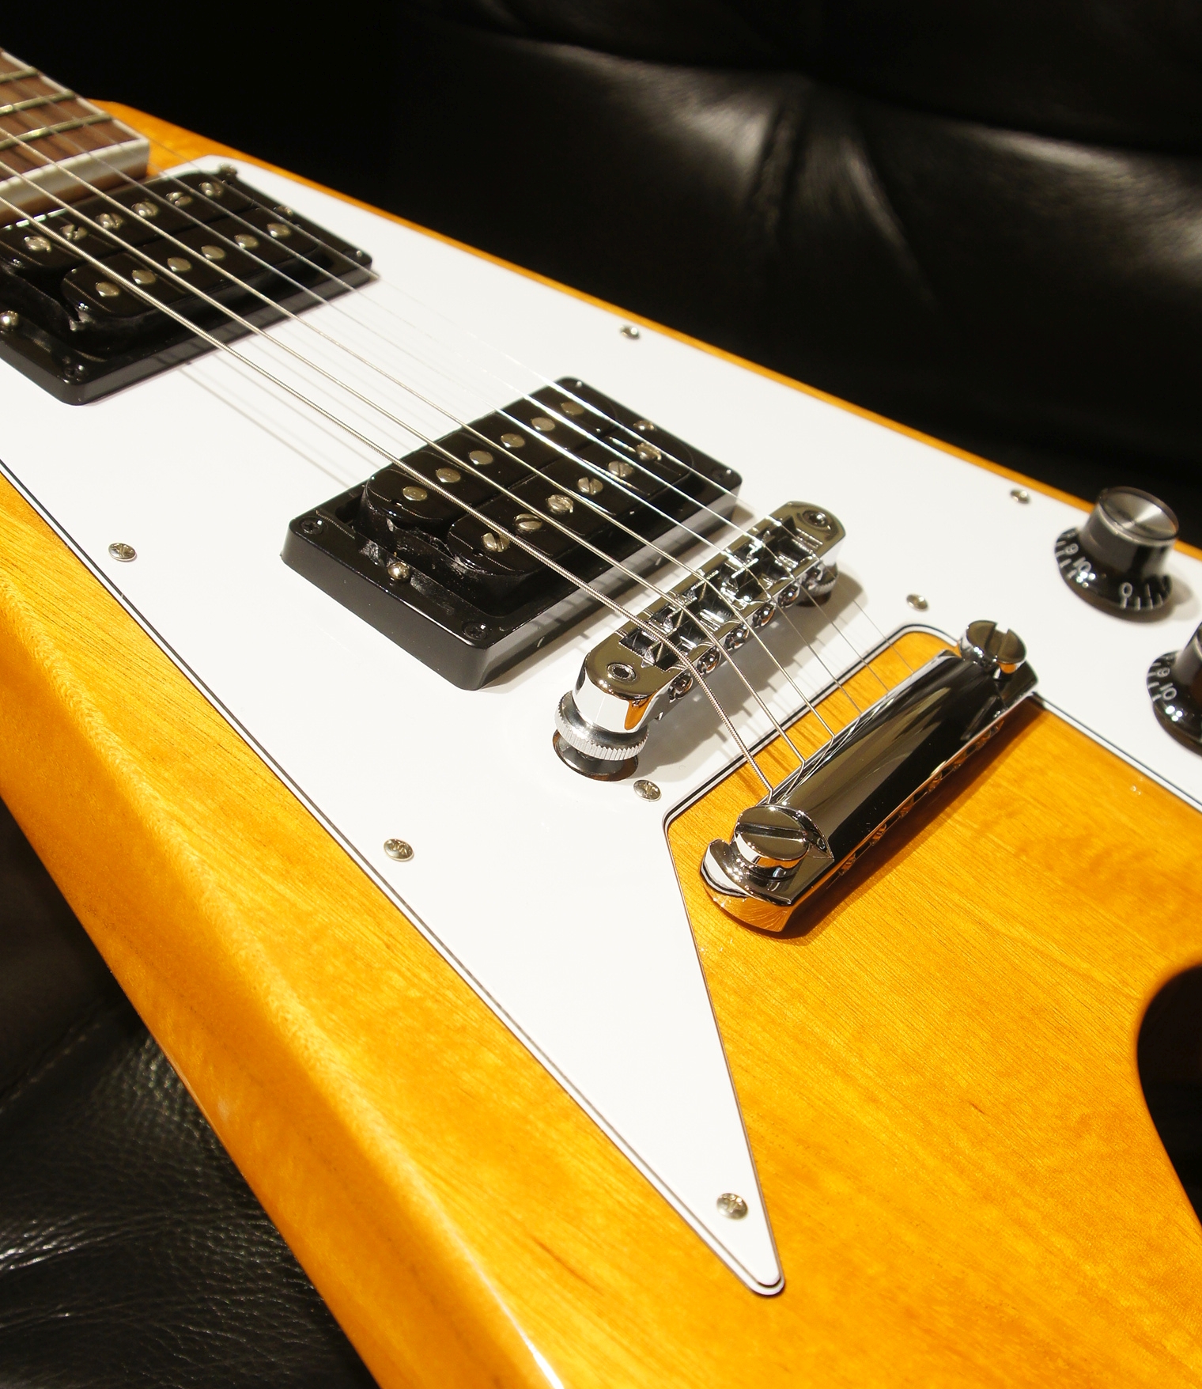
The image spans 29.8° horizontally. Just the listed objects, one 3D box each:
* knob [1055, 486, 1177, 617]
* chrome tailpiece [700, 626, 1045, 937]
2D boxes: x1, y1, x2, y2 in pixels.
[{"bbox_3d":[0.107,-0.030,0.461,0.026,0.017,0.026,34,39,18],"label":"knob"},{"bbox_3d":[0.050,0.011,0.395,0.018,0.013,0.100,35,40,17],"label":"chrome tailpiece"}]

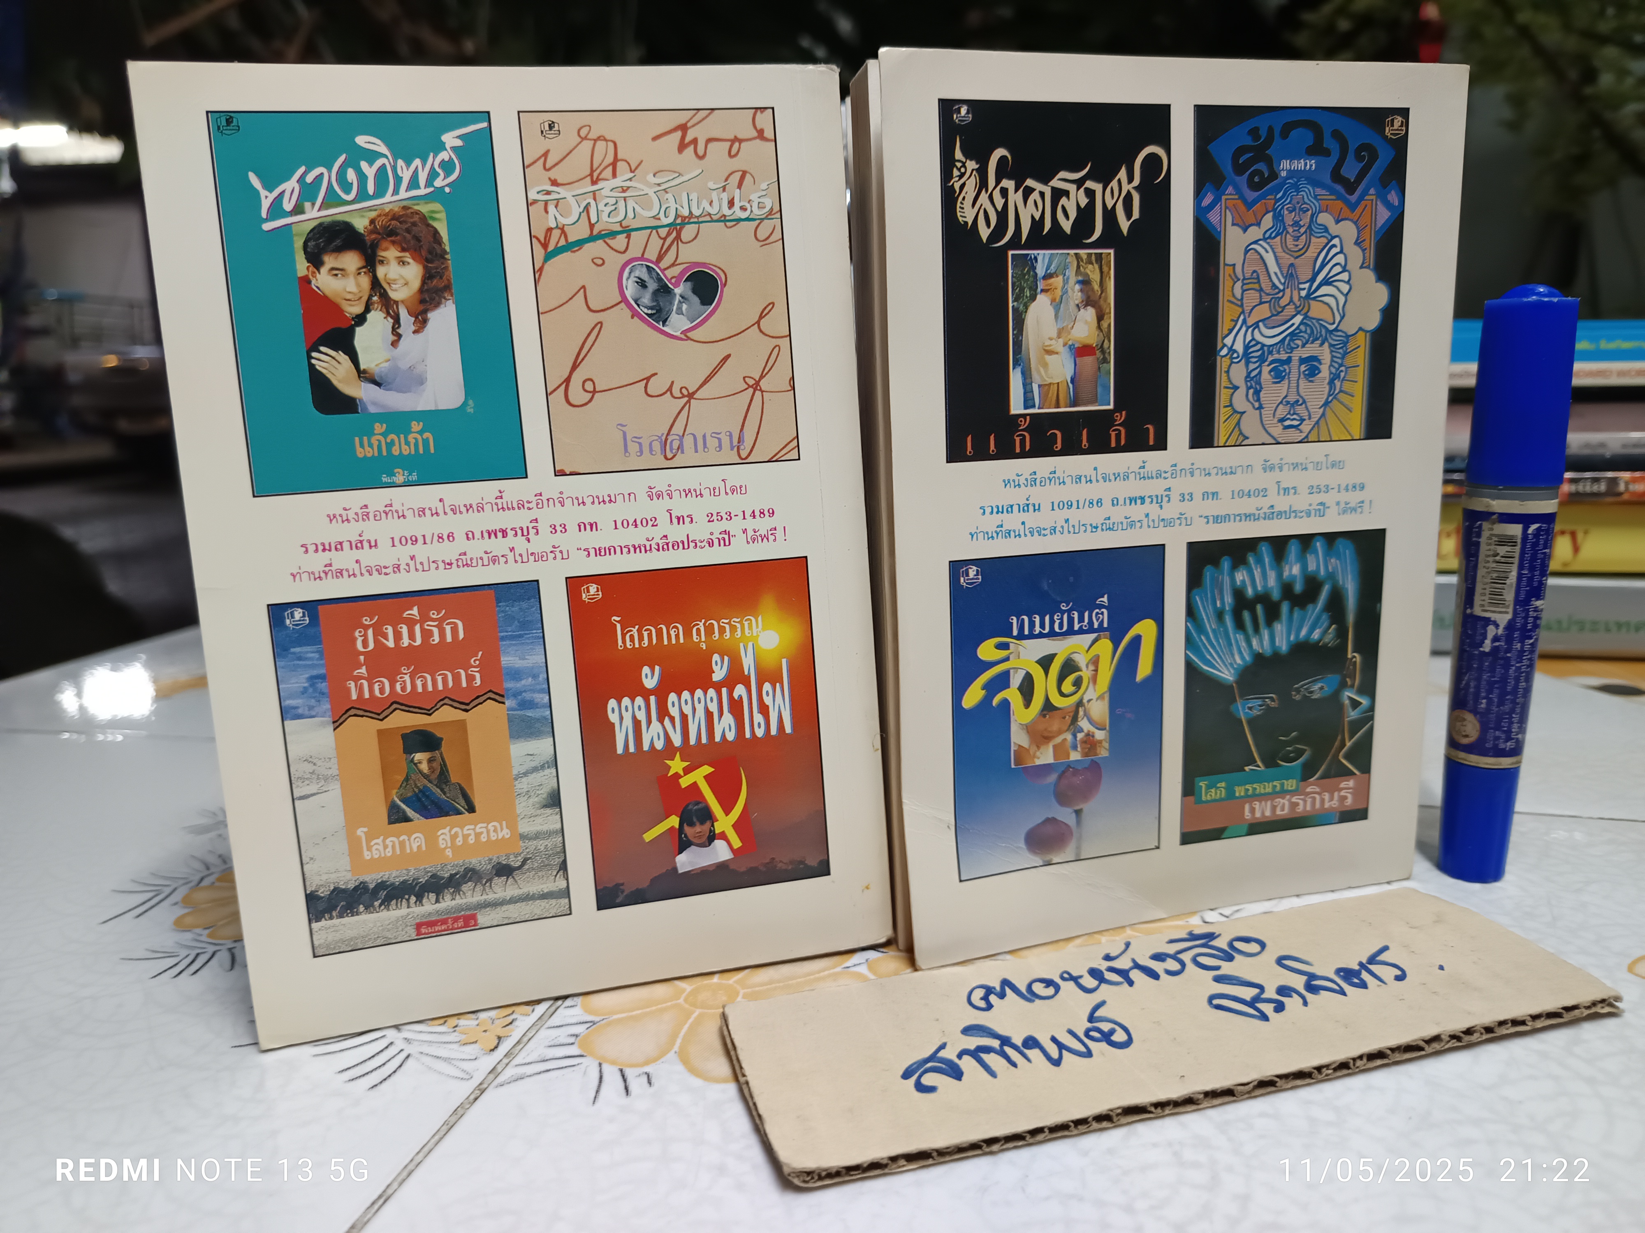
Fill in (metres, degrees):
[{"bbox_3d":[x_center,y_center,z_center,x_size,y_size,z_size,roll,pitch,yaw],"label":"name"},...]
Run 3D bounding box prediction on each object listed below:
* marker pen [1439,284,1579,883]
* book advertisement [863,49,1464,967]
[{"bbox_3d":[0.158,-0.005,0.266,0.018,0.140,0.018,6,15,31],"label":"marker pen"},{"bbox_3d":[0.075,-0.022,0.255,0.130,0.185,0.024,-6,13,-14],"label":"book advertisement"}]

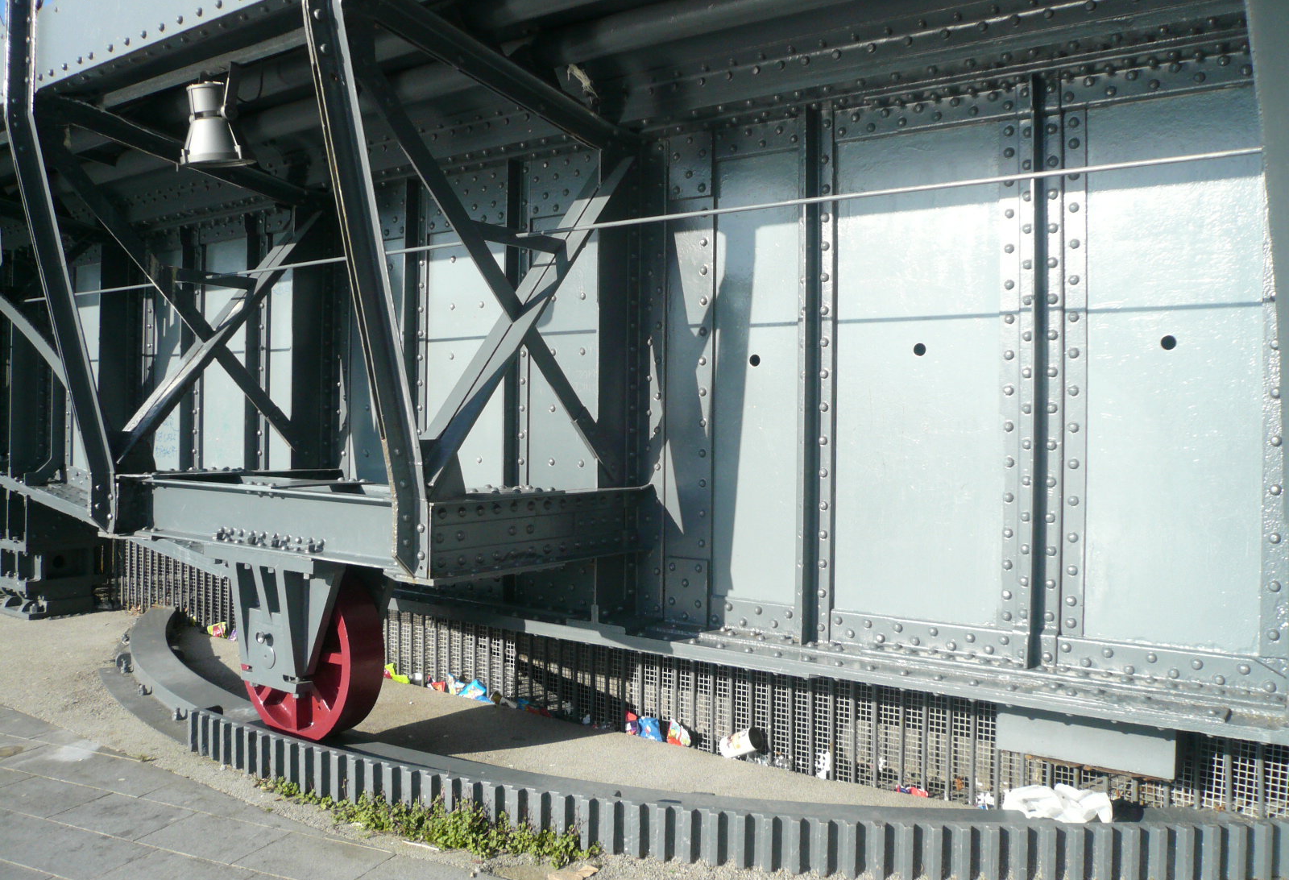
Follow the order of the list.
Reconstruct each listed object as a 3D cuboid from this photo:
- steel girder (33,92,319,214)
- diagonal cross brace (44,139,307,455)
[{"bbox_3d":[-2.215,-1.382,5.150,0.107,0.110,1.481,1,-6,34],"label":"steel girder"},{"bbox_3d":[-2.211,-0.615,5.069,0.085,0.096,1.900,1,-44,34],"label":"diagonal cross brace"}]

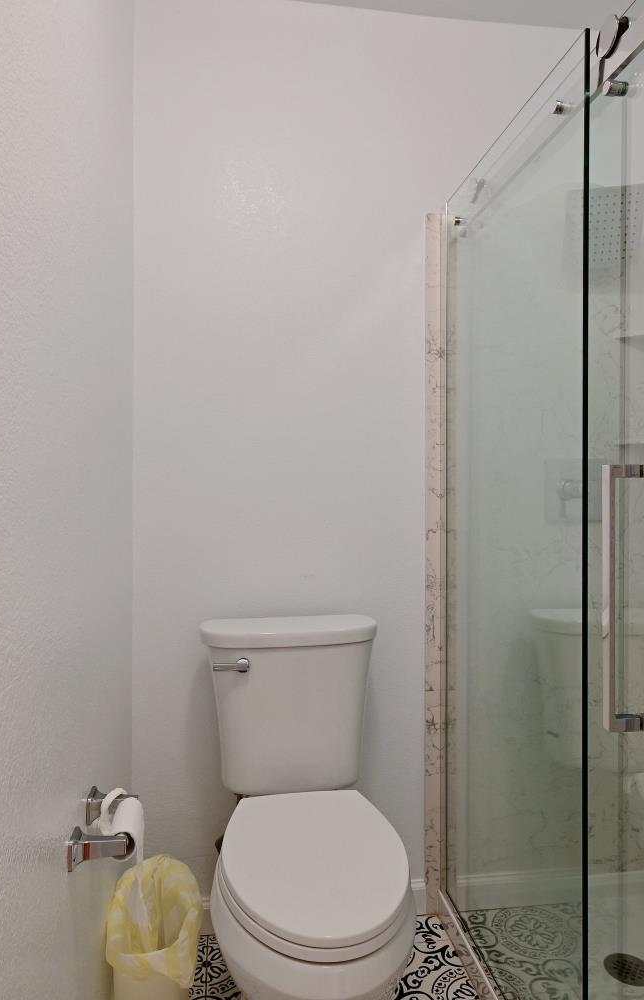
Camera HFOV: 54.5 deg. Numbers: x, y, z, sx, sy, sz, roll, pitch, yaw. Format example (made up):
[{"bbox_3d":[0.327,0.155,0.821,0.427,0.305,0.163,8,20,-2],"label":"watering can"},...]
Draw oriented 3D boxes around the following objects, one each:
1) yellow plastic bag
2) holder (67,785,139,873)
[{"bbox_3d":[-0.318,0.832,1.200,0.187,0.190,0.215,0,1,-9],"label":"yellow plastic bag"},{"bbox_3d":[-0.351,0.527,1.020,0.080,0.046,0.182,0,1,-9],"label":"holder"}]

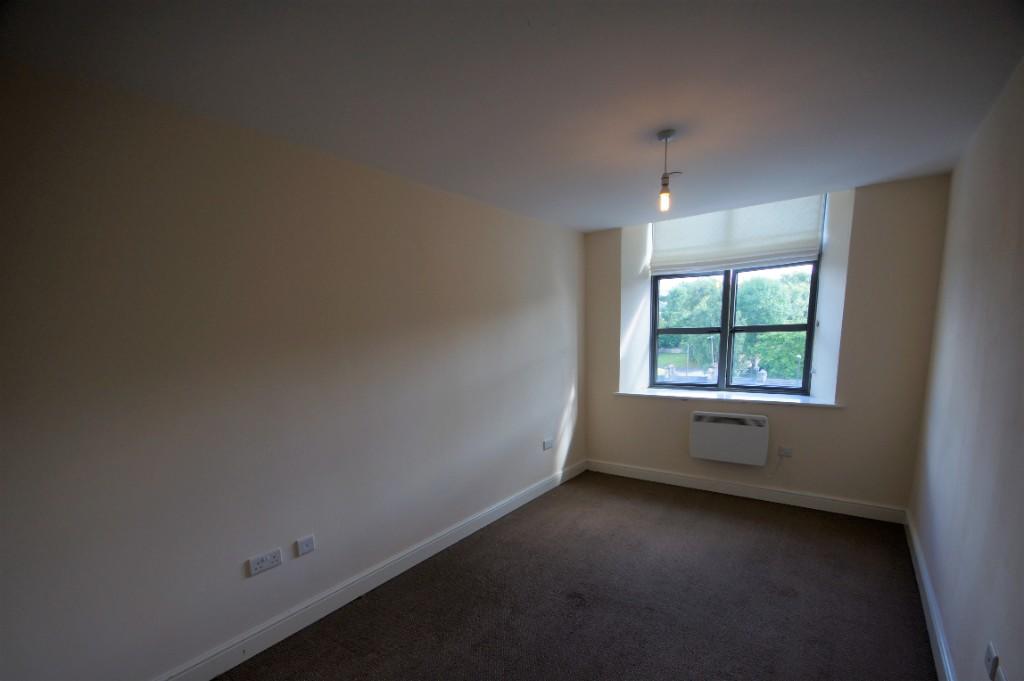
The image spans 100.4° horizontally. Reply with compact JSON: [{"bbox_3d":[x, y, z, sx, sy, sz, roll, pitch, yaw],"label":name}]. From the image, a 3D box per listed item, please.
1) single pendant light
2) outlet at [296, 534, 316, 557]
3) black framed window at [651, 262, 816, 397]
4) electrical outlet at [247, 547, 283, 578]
[{"bbox_3d":[0.820,-0.882,2.248,0.100,0.430,0.100,3,6,39],"label":"single pendant light"},{"bbox_3d":[-1.141,1.138,2.363,0.015,0.086,0.086,3,6,39],"label":"outlet"},{"bbox_3d":[2.203,-0.142,4.408,1.520,1.190,0.080,3,6,39],"label":"black framed window"},{"bbox_3d":[-1.268,1.139,2.196,0.015,0.086,0.146,3,6,39],"label":"electrical outlet"}]

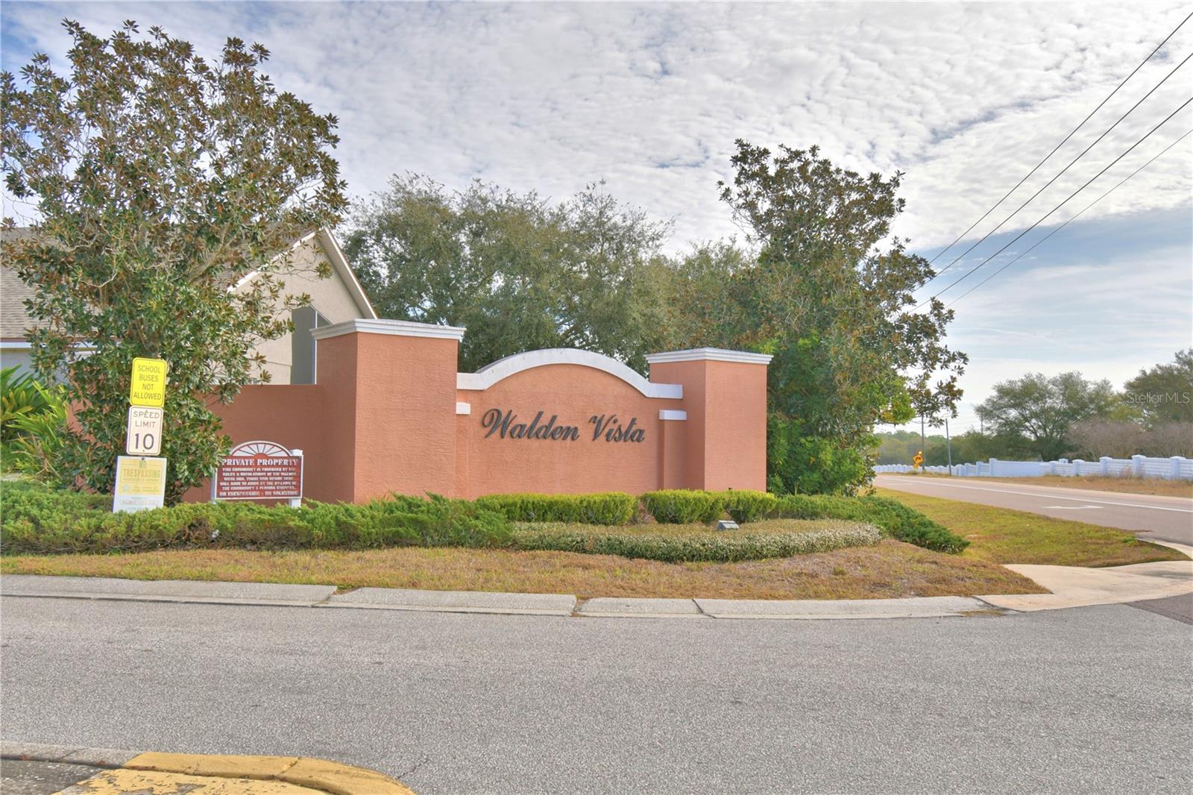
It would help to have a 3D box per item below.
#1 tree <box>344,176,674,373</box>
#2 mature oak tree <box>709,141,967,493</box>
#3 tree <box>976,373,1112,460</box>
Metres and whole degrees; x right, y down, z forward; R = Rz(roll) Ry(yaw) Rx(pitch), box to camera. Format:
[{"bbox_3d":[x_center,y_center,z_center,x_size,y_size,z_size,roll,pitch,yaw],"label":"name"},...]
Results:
[{"bbox_3d":[-2.662,-1.898,29.796,10.200,9.486,9.400,1,-2,-5],"label":"tree"},{"bbox_3d":[4.790,-1.343,19.639,5.100,7.491,4.800,0,-3,14],"label":"mature oak tree"},{"bbox_3d":[36.975,2.111,81.817,11.200,8.535,10.500,0,-3,24],"label":"tree"}]

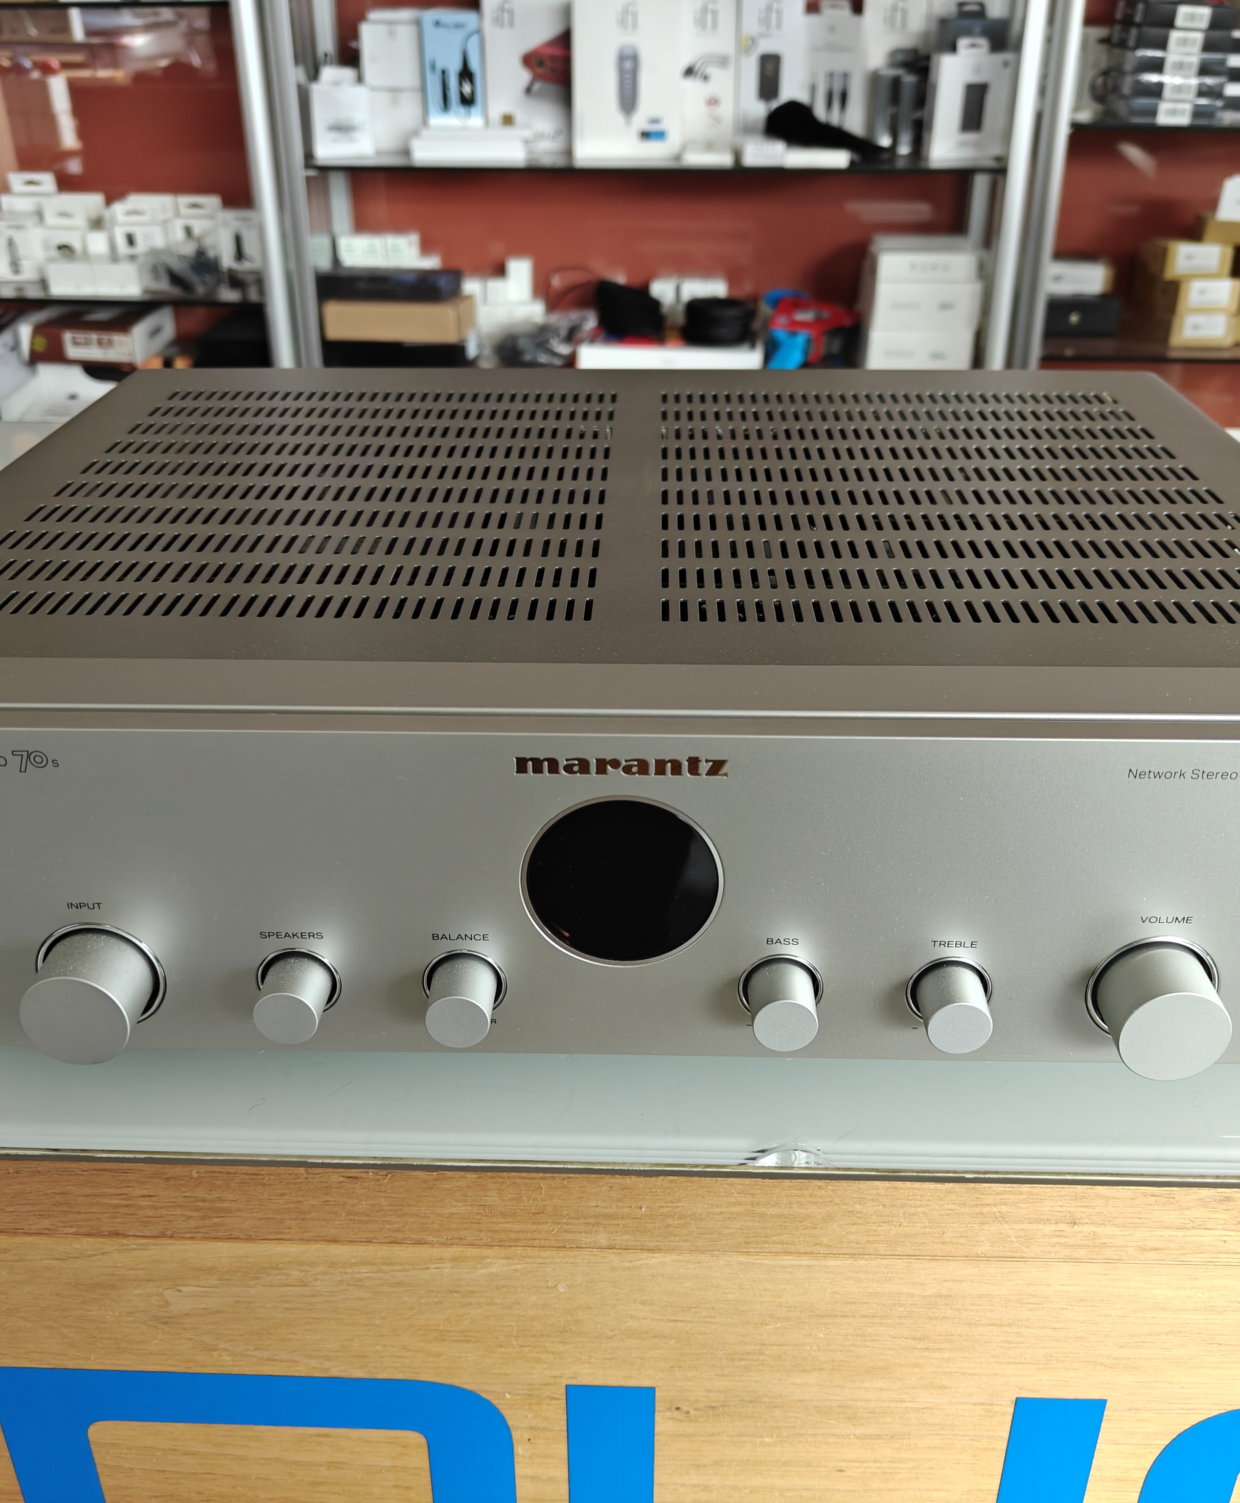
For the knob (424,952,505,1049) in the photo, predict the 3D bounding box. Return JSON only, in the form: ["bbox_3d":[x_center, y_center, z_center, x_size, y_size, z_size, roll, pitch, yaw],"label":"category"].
[{"bbox_3d":[-0.038,0.061,0.334,0.017,0.017,0.016,0,28,1],"label":"knob"}]

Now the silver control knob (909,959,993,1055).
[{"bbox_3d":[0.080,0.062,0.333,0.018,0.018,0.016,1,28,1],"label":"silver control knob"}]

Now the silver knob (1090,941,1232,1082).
[{"bbox_3d":[0.129,0.062,0.330,0.028,0.028,0.019,1,28,1],"label":"silver knob"}]

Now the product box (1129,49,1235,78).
[{"bbox_3d":[0.735,-0.924,1.868,0.125,0.033,0.120,1,28,1],"label":"product box"}]

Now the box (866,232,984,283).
[{"bbox_3d":[0.443,-0.732,2.065,0.143,0.041,0.160,0,28,1],"label":"box"}]

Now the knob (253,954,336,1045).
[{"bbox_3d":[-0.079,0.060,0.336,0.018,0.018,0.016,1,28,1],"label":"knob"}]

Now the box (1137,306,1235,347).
[{"bbox_3d":[0.850,-0.642,2.082,0.089,0.044,0.130,1,28,1],"label":"box"}]

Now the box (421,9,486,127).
[{"bbox_3d":[-0.234,-0.969,1.996,0.087,0.162,0.045,0,28,1],"label":"box"}]

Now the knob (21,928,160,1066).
[{"bbox_3d":[-0.128,0.060,0.334,0.027,0.027,0.019,0,28,1],"label":"knob"}]

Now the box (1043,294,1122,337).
[{"bbox_3d":[0.696,-0.682,2.156,0.121,0.054,0.100,0,28,1],"label":"box"}]

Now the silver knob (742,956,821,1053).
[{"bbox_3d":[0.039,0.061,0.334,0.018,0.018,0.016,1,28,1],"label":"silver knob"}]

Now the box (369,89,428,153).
[{"bbox_3d":[-0.330,-0.947,2.080,0.094,0.086,0.090,0,28,1],"label":"box"}]

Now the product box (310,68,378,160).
[{"bbox_3d":[-0.379,-0.887,1.932,0.078,0.108,0.050,1,28,1],"label":"product box"}]

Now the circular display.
[{"bbox_3d":[0.001,0.031,0.325,0.046,0.046,0.004,0,28,1],"label":"circular display"}]

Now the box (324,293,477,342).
[{"bbox_3d":[-0.331,-0.675,2.125,0.191,0.057,0.190,1,28,3],"label":"box"}]

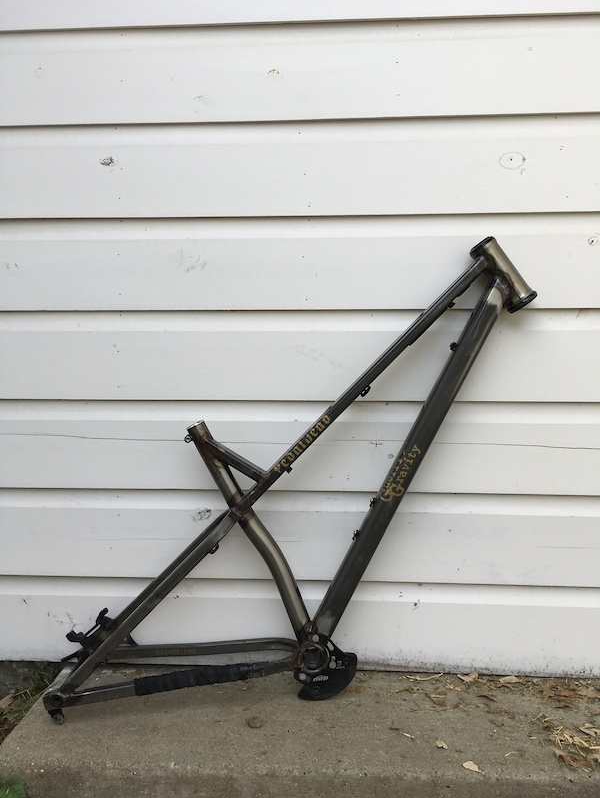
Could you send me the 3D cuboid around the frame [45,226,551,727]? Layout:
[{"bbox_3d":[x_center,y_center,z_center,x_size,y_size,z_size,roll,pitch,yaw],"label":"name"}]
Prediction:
[{"bbox_3d":[-0.003,0.125,1.197,0.860,0.820,0.168,0,5,-6],"label":"frame"}]

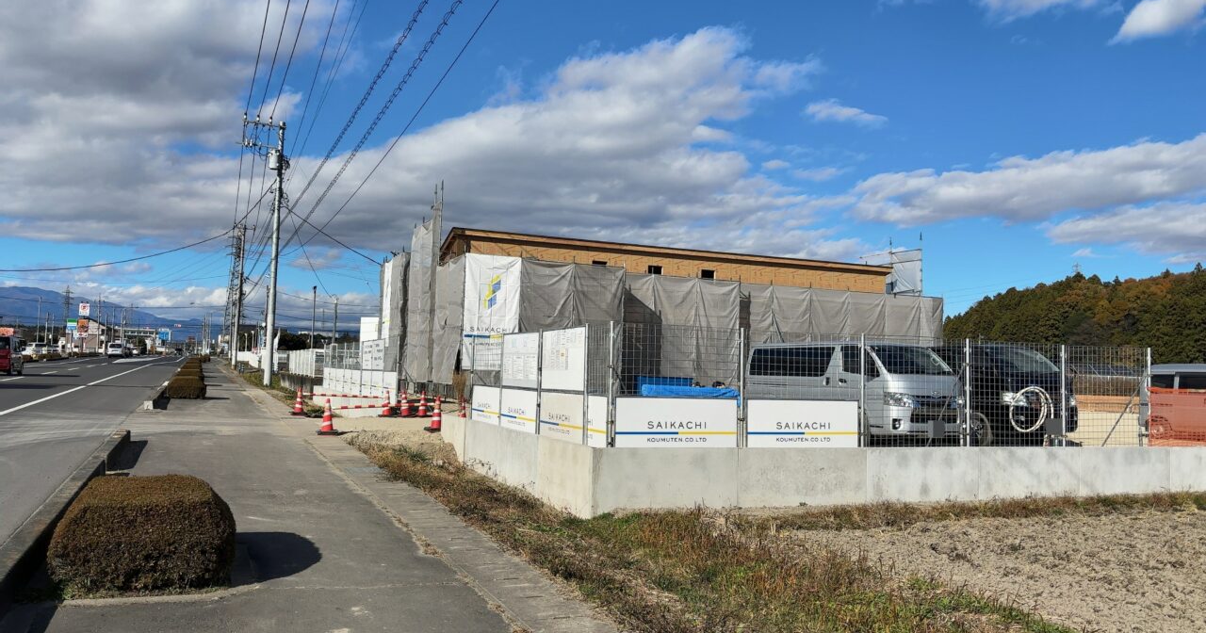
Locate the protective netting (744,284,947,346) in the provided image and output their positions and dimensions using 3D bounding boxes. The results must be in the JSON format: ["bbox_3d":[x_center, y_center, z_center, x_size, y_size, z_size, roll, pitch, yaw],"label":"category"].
[{"bbox_3d":[10.020,1.035,36.872,9.544,4.075,0.250,3,-4,-21],"label":"protective netting"}]

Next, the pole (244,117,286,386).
[{"bbox_3d":[-17.599,-3.365,46.102,2.250,13.713,0.600,3,-4,-24],"label":"pole"}]

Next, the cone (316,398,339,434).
[{"bbox_3d":[-5.578,2.018,18.420,0.400,0.700,0.400,3,-4,-24],"label":"cone"}]

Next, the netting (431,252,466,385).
[{"bbox_3d":[-5.134,0.182,30.004,0.250,4.075,4.198,3,-4,-23],"label":"netting"}]

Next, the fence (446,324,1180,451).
[{"bbox_3d":[3.177,1.278,15.676,9.620,1.680,6.250,3,-4,-21],"label":"fence"}]

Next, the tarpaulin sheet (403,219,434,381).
[{"bbox_3d":[-6.677,-0.504,33.128,0.250,5.749,3.794,3,-4,-23],"label":"tarpaulin sheet"}]

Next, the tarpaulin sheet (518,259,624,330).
[{"bbox_3d":[-1.040,0.275,29.692,3.620,4.075,0.200,3,-4,-21],"label":"tarpaulin sheet"}]

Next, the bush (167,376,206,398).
[{"bbox_3d":[-14.755,2.541,32.166,1.220,0.670,1.500,3,-4,-24],"label":"bush"}]

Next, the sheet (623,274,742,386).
[{"bbox_3d":[2.763,0.597,33.117,5.059,4.075,0.250,3,-4,-21],"label":"sheet"}]

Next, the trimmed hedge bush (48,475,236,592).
[{"bbox_3d":[-3.247,1.506,6.523,1.100,0.540,1.450,3,-4,-24],"label":"trimmed hedge bush"}]

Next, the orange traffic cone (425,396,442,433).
[{"bbox_3d":[-3.313,1.934,18.121,0.400,0.700,0.400,3,-4,-24],"label":"orange traffic cone"}]

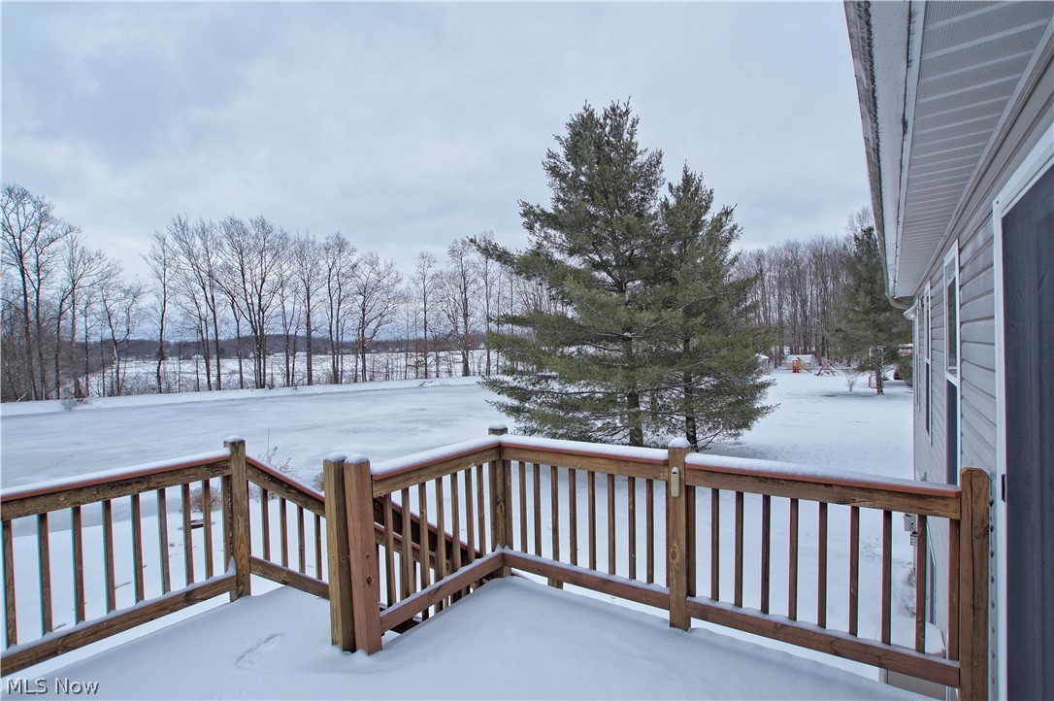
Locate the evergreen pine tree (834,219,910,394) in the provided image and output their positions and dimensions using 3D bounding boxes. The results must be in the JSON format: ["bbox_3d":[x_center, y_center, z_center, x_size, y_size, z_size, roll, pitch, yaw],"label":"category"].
[{"bbox_3d":[28.252,-3.428,38.000,6.500,14.000,6.500,0,1,38],"label":"evergreen pine tree"}]

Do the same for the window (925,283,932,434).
[{"bbox_3d":[4.841,0.115,5.650,0.100,1.810,1.050,0,1,38],"label":"window"}]

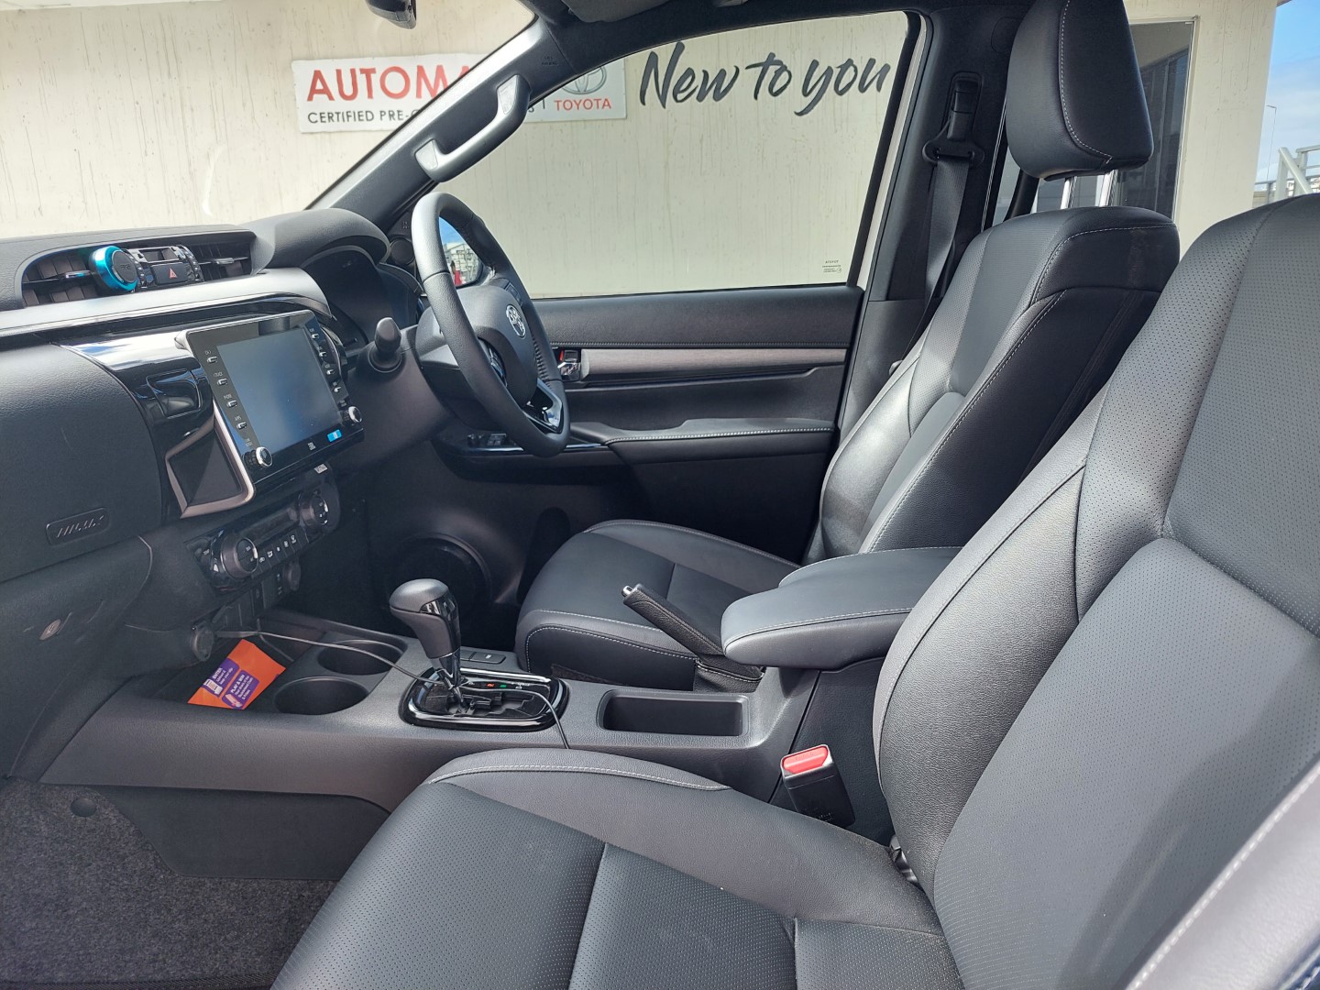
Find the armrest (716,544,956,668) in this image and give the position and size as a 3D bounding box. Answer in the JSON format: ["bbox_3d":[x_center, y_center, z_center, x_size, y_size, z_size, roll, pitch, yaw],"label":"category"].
[{"bbox_3d":[0.209,0.093,0.866,0.300,0.085,0.180,0,13,6],"label":"armrest"}]

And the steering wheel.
[{"bbox_3d":[-0.245,-0.214,1.233,0.100,0.376,0.376,-22,10,11],"label":"steering wheel"}]

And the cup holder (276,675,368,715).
[{"bbox_3d":[-0.337,0.233,0.914,0.090,0.065,0.090,7,14,4],"label":"cup holder"}]

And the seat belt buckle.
[{"bbox_3d":[0.137,0.256,0.770,0.041,0.072,0.025,-21,10,10],"label":"seat belt buckle"}]

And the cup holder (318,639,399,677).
[{"bbox_3d":[-0.330,0.209,1.010,0.090,0.065,0.090,7,14,4],"label":"cup holder"}]

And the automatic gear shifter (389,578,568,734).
[{"bbox_3d":[-0.187,0.151,0.935,0.175,0.150,0.137,0,13,6],"label":"automatic gear shifter"}]

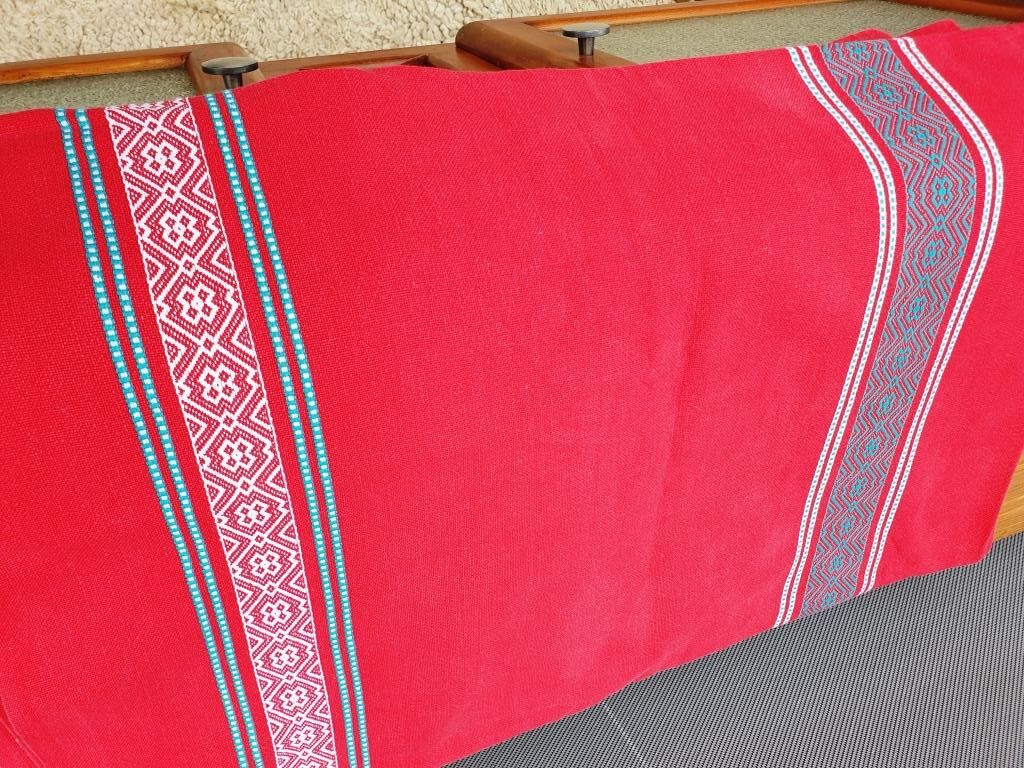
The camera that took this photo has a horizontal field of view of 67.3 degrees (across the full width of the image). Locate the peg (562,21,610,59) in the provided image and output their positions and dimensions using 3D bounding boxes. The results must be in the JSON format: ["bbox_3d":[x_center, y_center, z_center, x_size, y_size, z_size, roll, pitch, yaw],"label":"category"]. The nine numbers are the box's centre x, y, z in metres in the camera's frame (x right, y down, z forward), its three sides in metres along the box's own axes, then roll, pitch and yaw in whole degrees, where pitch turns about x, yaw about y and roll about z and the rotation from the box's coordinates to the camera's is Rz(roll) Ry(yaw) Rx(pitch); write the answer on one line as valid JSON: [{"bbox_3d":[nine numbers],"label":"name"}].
[{"bbox_3d":[0.051,-0.237,0.532,0.033,0.018,0.033,-2,35,0],"label":"peg"}]

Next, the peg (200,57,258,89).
[{"bbox_3d":[-0.170,-0.186,0.468,0.033,0.018,0.033,-2,35,0],"label":"peg"}]

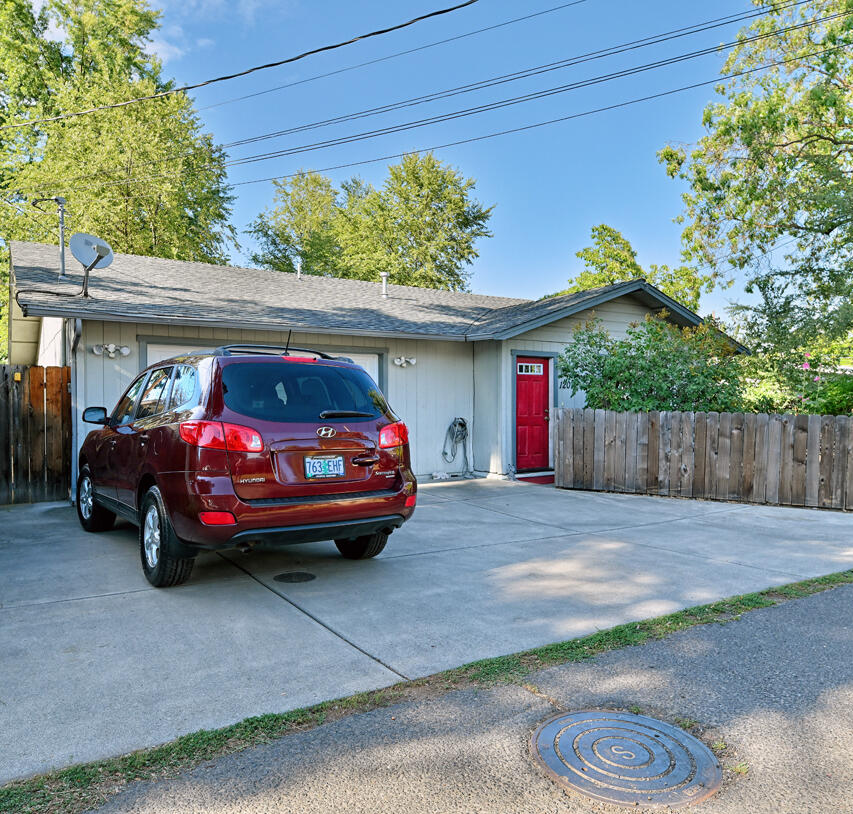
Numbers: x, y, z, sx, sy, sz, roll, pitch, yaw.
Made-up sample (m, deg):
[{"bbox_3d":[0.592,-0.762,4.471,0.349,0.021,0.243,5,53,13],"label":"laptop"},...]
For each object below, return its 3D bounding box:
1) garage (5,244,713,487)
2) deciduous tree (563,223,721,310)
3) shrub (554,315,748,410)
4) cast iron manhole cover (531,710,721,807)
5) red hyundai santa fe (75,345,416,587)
[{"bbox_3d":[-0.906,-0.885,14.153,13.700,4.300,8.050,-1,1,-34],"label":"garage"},{"bbox_3d":[7.153,-2.552,22.473,6.200,7.800,5.800,0,1,0],"label":"deciduous tree"},{"bbox_3d":[4.067,-0.167,11.699,3.000,2.980,2.500,-1,1,-34],"label":"shrub"},{"bbox_3d":[0.776,1.371,2.545,0.700,0.040,0.700,0,1,0],"label":"cast iron manhole cover"},{"bbox_3d":[-2.054,0.452,6.310,1.890,1.770,4.680,-1,1,-36],"label":"red hyundai santa fe"}]

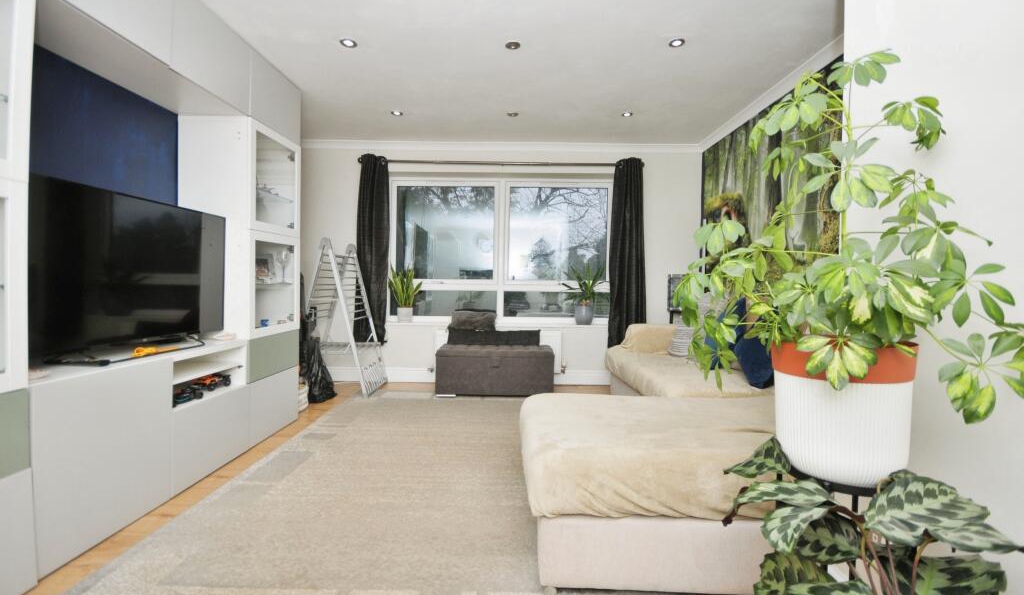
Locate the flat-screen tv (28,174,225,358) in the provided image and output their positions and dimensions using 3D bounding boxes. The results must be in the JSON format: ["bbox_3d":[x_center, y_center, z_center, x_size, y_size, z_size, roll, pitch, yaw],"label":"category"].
[{"bbox_3d":[-1.760,-0.115,2.000,0.100,0.680,1.080,1,2,1],"label":"flat-screen tv"}]

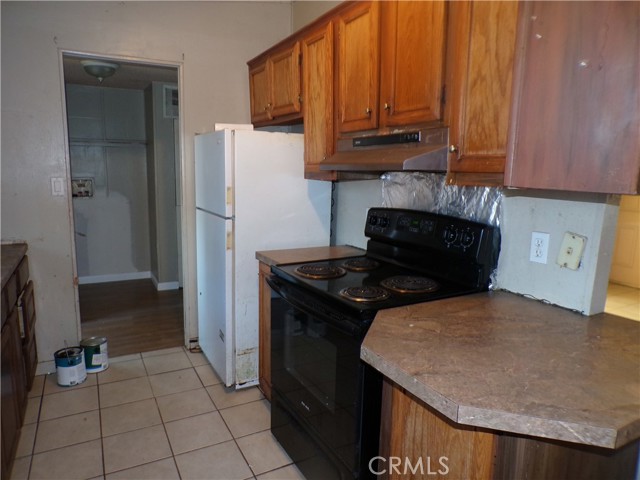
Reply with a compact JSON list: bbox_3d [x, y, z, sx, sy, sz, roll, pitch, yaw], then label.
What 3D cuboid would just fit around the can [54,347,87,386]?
[{"bbox_3d":[-1.618,0.826,2.888,0.168,0.194,0.168,-4,11,-28],"label":"can"}]

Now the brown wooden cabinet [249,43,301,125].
[{"bbox_3d":[-0.156,-1.033,3.004,0.346,0.439,0.917,-4,11,-28],"label":"brown wooden cabinet"}]

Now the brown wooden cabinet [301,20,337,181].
[{"bbox_3d":[0.156,-0.754,2.469,0.348,0.835,0.382,-4,11,-28],"label":"brown wooden cabinet"}]

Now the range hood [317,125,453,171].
[{"bbox_3d":[0.369,-0.376,1.974,0.504,0.158,0.756,-4,11,-28],"label":"range hood"}]

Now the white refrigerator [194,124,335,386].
[{"bbox_3d":[-0.421,0.087,3.175,0.726,1.616,0.736,-4,11,-28],"label":"white refrigerator"}]

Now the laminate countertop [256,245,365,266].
[{"bbox_3d":[-0.030,0.106,2.658,0.612,0.037,0.364,-4,11,-28],"label":"laminate countertop"}]

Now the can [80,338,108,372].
[{"bbox_3d":[-1.557,0.797,3.071,0.166,0.193,0.166,-4,11,-28],"label":"can"}]

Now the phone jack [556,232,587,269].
[{"bbox_3d":[0.918,0.043,1.627,0.012,0.120,0.074,-4,19,-28],"label":"phone jack"}]

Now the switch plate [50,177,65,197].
[{"bbox_3d":[-1.675,-0.338,2.833,0.070,0.114,0.008,-4,11,-28],"label":"switch plate"}]

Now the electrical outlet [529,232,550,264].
[{"bbox_3d":[0.867,0.031,1.754,0.009,0.118,0.074,-4,11,-28],"label":"electrical outlet"}]

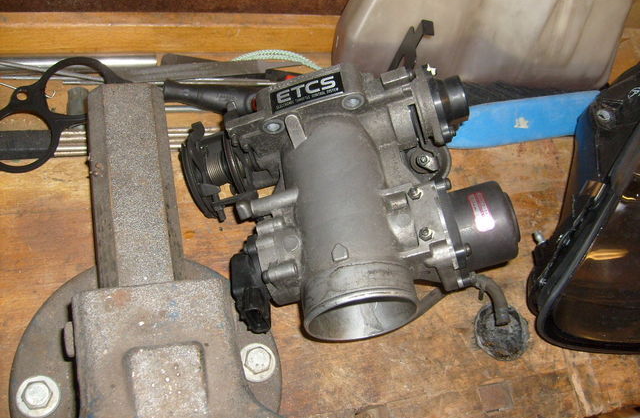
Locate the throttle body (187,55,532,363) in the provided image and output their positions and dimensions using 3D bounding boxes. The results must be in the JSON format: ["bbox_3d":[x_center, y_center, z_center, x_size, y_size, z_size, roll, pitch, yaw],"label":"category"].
[{"bbox_3d":[0.024,-0.002,0.464,0.227,0.105,0.192,-12,64,-6],"label":"throttle body"}]

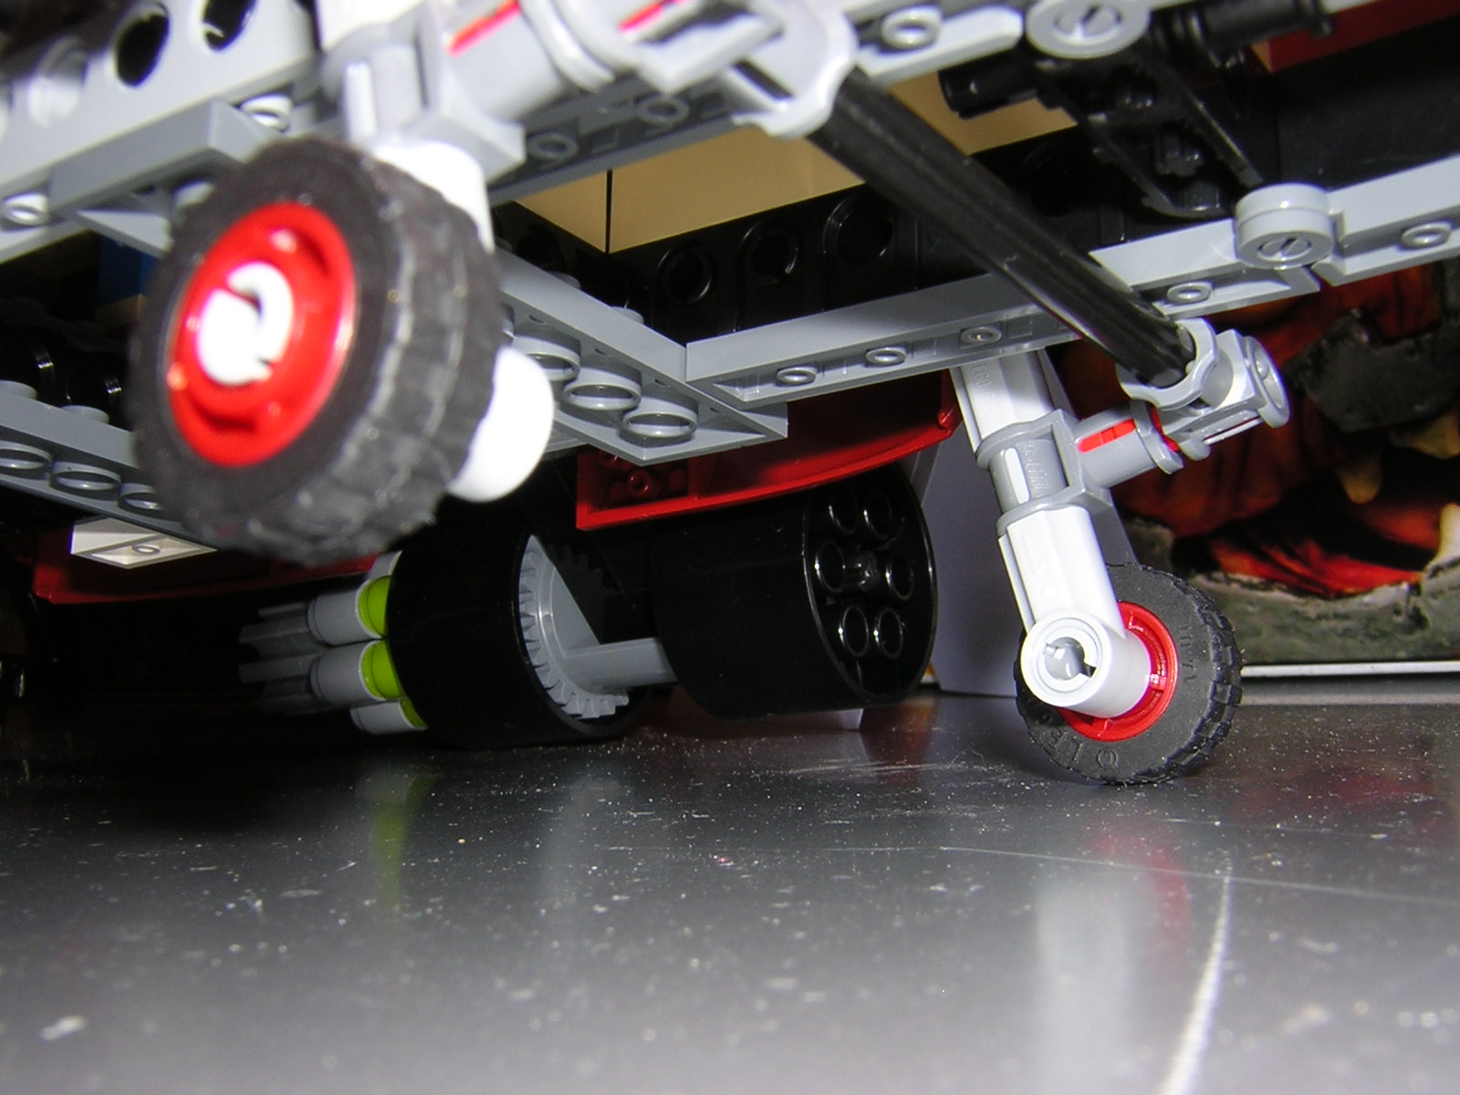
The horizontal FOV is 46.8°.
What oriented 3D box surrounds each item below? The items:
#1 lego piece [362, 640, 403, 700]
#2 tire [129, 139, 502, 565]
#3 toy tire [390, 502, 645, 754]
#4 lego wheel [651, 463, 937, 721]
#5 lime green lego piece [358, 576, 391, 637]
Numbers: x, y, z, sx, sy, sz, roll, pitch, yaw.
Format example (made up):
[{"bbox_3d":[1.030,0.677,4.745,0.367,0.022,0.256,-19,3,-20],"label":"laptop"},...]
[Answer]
[{"bbox_3d":[-0.041,0.015,0.215,0.010,0.008,0.008,-10,-7,32],"label":"lego piece"},{"bbox_3d":[-0.018,-0.008,0.072,0.018,0.018,0.006,-5,-14,34],"label":"tire"},{"bbox_3d":[-0.025,0.010,0.214,0.020,0.030,0.030,-10,-7,32],"label":"toy tire"},{"bbox_3d":[0.008,0.004,0.195,0.020,0.030,0.030,-10,-6,33],"label":"lego wheel"},{"bbox_3d":[-0.042,0.007,0.216,0.010,0.008,0.008,-10,-7,32],"label":"lime green lego piece"}]

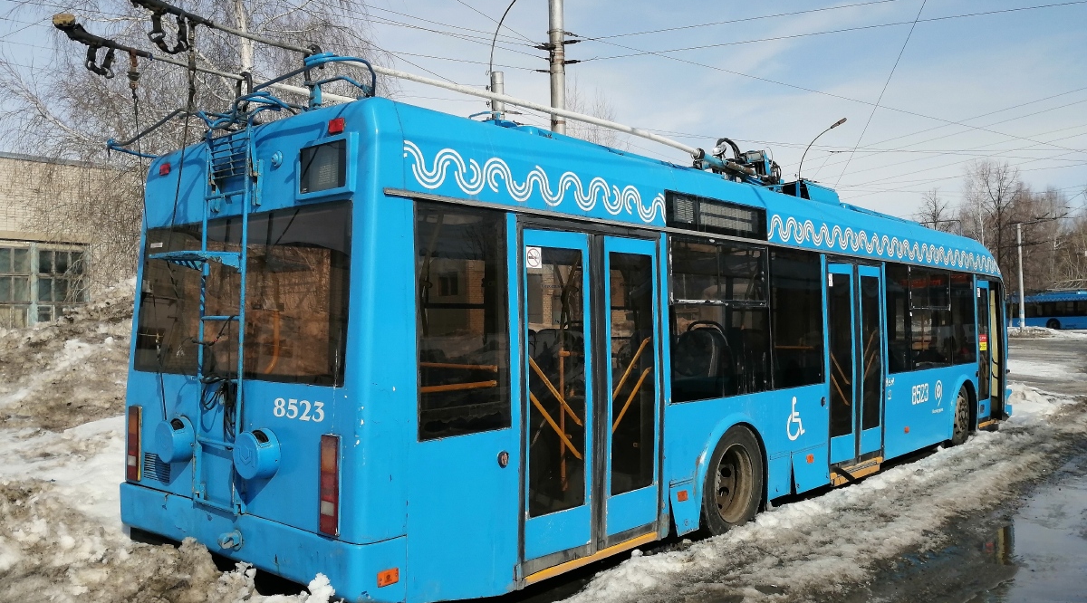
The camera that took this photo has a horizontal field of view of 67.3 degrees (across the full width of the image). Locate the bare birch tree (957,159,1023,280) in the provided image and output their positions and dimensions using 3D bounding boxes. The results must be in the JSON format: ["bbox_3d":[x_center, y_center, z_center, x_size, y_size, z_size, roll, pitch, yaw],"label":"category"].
[{"bbox_3d":[33.879,-4.000,62.000,5.000,13.800,5.000,-1,-1,30],"label":"bare birch tree"}]

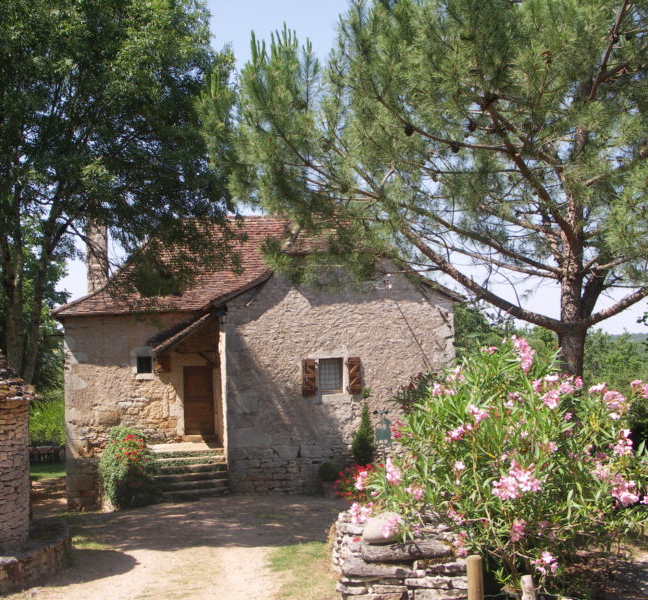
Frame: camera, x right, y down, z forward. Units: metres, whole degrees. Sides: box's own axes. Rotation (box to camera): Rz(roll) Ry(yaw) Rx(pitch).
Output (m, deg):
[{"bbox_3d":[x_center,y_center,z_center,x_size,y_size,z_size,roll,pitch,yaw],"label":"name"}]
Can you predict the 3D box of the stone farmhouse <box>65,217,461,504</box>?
[{"bbox_3d":[-2.450,1.500,26.700,10.800,8.200,8.800,-1,0,-14],"label":"stone farmhouse"}]

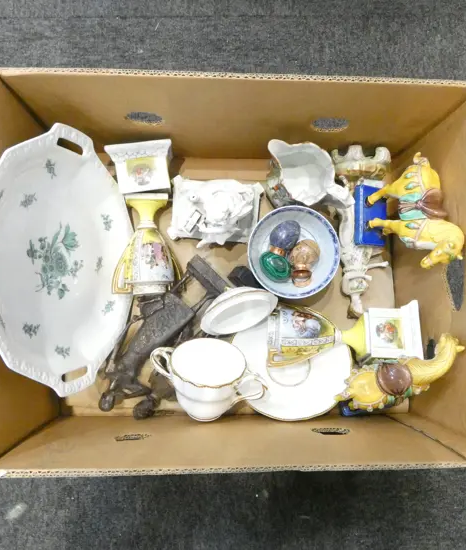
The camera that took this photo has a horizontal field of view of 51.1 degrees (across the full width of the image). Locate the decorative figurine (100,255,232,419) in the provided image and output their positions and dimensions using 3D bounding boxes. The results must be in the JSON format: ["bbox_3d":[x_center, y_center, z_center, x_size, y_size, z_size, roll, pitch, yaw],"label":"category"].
[{"bbox_3d":[-0.089,0.084,0.643,0.107,0.075,0.215,38,84,1],"label":"decorative figurine"}]

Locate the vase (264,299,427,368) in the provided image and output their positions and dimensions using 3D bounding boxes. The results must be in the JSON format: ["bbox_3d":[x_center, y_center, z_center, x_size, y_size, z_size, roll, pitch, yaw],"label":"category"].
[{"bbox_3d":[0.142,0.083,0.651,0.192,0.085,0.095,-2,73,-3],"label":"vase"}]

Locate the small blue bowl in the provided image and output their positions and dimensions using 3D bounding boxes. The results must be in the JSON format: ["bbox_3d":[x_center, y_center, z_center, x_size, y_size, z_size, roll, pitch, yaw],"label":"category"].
[{"bbox_3d":[0.081,-0.029,0.670,0.121,0.057,0.121,0,85,-3],"label":"small blue bowl"}]

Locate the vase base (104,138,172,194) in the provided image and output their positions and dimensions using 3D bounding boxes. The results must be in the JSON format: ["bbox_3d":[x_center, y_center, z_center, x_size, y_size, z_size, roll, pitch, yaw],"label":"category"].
[{"bbox_3d":[-0.119,-0.138,0.660,0.085,0.085,0.063,-8,91,-3],"label":"vase base"}]

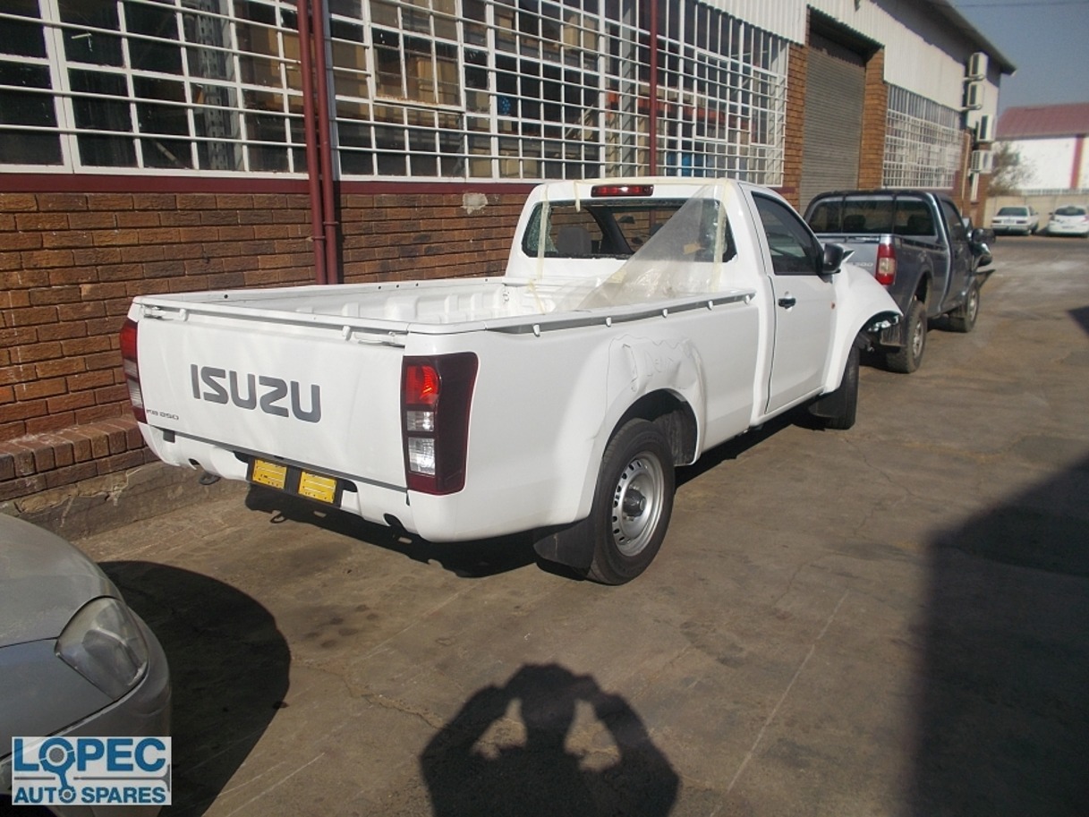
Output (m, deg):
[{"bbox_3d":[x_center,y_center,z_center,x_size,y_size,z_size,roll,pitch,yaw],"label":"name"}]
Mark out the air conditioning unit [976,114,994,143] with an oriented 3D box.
[{"bbox_3d":[11.883,-7.535,22.031,0.310,0.610,0.820,8,17,35],"label":"air conditioning unit"}]

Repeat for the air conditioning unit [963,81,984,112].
[{"bbox_3d":[10.825,-7.820,20.505,0.300,0.570,0.820,8,17,35],"label":"air conditioning unit"}]

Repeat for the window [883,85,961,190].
[{"bbox_3d":[8.431,-5.774,18.017,0.120,1.780,6.950,8,17,35],"label":"window"}]

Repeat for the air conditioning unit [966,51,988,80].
[{"bbox_3d":[10.800,-8.498,20.332,0.300,0.570,0.820,8,17,35],"label":"air conditioning unit"}]

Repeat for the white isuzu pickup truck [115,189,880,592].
[{"bbox_3d":[0.454,-0.499,4.939,1.830,1.770,5.200,8,17,35],"label":"white isuzu pickup truck"}]

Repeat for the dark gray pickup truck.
[{"bbox_3d":[3.566,-1.573,9.183,1.800,1.740,4.950,8,17,35],"label":"dark gray pickup truck"}]

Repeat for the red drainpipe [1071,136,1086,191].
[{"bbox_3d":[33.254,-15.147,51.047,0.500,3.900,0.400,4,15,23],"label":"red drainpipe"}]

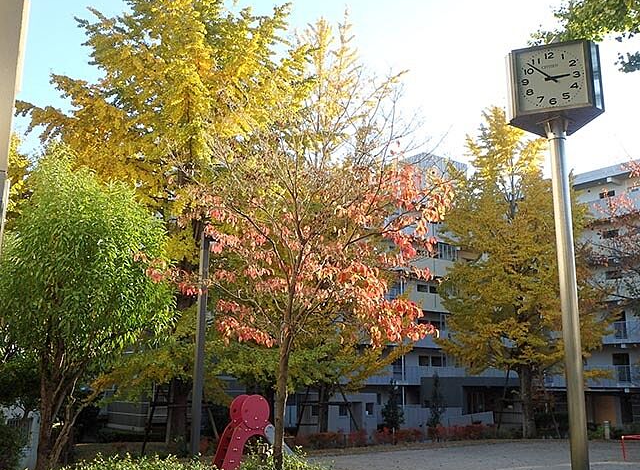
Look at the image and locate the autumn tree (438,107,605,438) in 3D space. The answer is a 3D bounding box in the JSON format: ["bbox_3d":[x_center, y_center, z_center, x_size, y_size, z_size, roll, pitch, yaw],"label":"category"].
[{"bbox_3d":[8.265,1.188,27.365,6.810,13.710,6.260,0,-12,0],"label":"autumn tree"}]

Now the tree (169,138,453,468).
[{"bbox_3d":[-0.129,0.897,10.237,4.320,5.330,3.810,0,-12,0],"label":"tree"}]

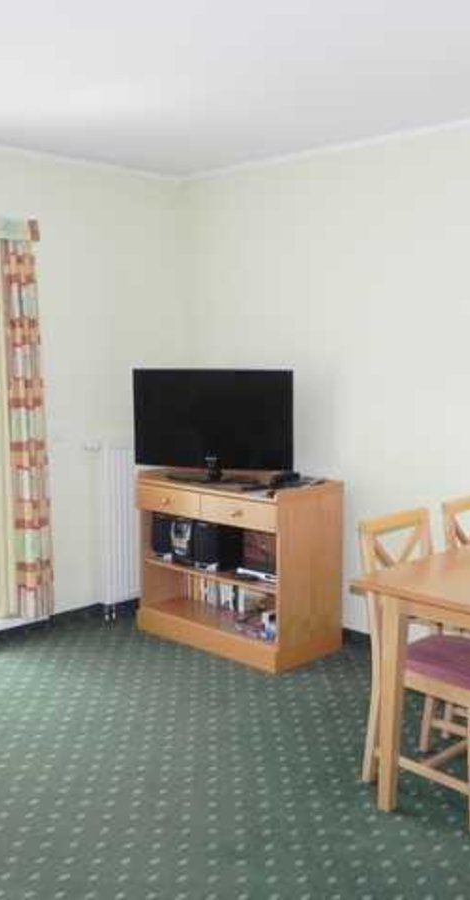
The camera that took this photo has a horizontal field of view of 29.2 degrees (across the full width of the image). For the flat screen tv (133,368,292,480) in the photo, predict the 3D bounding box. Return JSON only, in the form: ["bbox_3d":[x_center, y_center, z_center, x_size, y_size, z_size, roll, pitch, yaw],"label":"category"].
[{"bbox_3d":[-0.120,-0.124,4.629,0.850,0.570,0.210,2,7,18],"label":"flat screen tv"}]

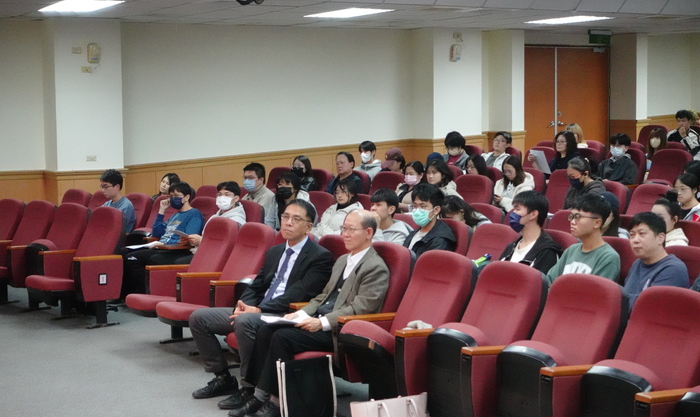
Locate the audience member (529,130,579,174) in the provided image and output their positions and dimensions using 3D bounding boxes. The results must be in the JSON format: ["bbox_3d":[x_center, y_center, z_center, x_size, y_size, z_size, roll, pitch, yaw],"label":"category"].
[{"bbox_3d":[2.391,-0.296,15.662,0.800,1.172,0.520,-4,6,-40],"label":"audience member"}]

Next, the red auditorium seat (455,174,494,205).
[{"bbox_3d":[1.044,0.168,13.190,0.638,0.978,0.630,-4,6,-40],"label":"red auditorium seat"}]

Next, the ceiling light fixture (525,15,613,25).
[{"bbox_3d":[2.629,-2.281,16.301,0.610,0.080,1.200,-3,4,-29],"label":"ceiling light fixture"}]

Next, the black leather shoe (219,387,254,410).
[{"bbox_3d":[-0.628,1.094,7.955,0.285,0.115,0.105,-3,4,-27],"label":"black leather shoe"}]

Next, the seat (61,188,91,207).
[{"bbox_3d":[-3.063,0.277,14.293,0.638,0.978,0.630,-4,6,-40],"label":"seat"}]

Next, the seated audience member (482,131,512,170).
[{"bbox_3d":[1.501,-0.295,15.194,0.820,1.170,0.520,-4,5,-40],"label":"seated audience member"}]

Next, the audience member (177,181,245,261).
[{"bbox_3d":[-1.293,0.317,11.571,0.850,1.170,0.540,-4,5,-38],"label":"audience member"}]

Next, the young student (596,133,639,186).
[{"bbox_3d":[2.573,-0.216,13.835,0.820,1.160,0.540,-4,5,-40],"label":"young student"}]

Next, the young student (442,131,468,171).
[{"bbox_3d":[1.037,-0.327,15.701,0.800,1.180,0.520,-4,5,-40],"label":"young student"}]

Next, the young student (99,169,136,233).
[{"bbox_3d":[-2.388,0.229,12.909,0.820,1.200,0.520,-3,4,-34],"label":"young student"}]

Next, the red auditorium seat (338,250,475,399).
[{"bbox_3d":[0.310,0.741,7.768,0.668,0.978,0.630,-3,5,-30],"label":"red auditorium seat"}]

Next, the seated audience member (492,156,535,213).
[{"bbox_3d":[1.556,0.017,13.959,0.800,1.092,0.500,-4,6,-40],"label":"seated audience member"}]

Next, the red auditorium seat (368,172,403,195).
[{"bbox_3d":[0.189,0.119,13.624,0.680,0.960,0.640,-4,5,-38],"label":"red auditorium seat"}]

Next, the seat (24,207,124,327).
[{"bbox_3d":[-2.328,0.469,11.362,0.800,0.960,0.660,-4,5,-38],"label":"seat"}]

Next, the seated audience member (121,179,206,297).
[{"bbox_3d":[-1.690,0.335,12.227,0.820,1.150,0.550,-4,6,-40],"label":"seated audience member"}]

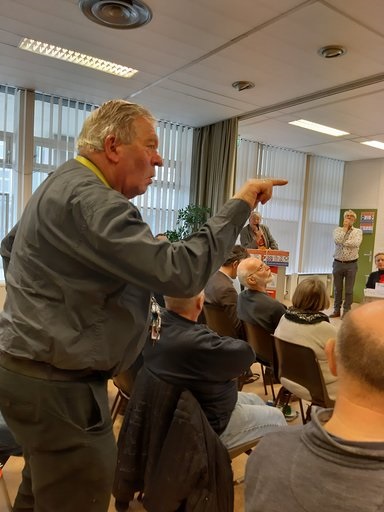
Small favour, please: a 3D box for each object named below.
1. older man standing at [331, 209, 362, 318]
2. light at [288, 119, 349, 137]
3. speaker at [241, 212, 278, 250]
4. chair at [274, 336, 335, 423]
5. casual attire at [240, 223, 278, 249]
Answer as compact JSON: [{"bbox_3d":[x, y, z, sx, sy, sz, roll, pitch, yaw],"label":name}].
[{"bbox_3d":[2.696,0.136,6.988,0.510,1.840,0.370,7,6,38],"label":"older man standing"},{"bbox_3d":[1.914,-1.908,5.926,1.150,0.060,0.250,0,5,-34],"label":"light"},{"bbox_3d":[1.041,0.133,6.568,0.580,1.722,0.400,4,5,6],"label":"speaker"},{"bbox_3d":[0.793,0.903,2.501,0.520,0.800,0.430,0,5,-34],"label":"chair"},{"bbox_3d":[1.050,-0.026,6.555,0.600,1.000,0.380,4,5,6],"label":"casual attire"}]

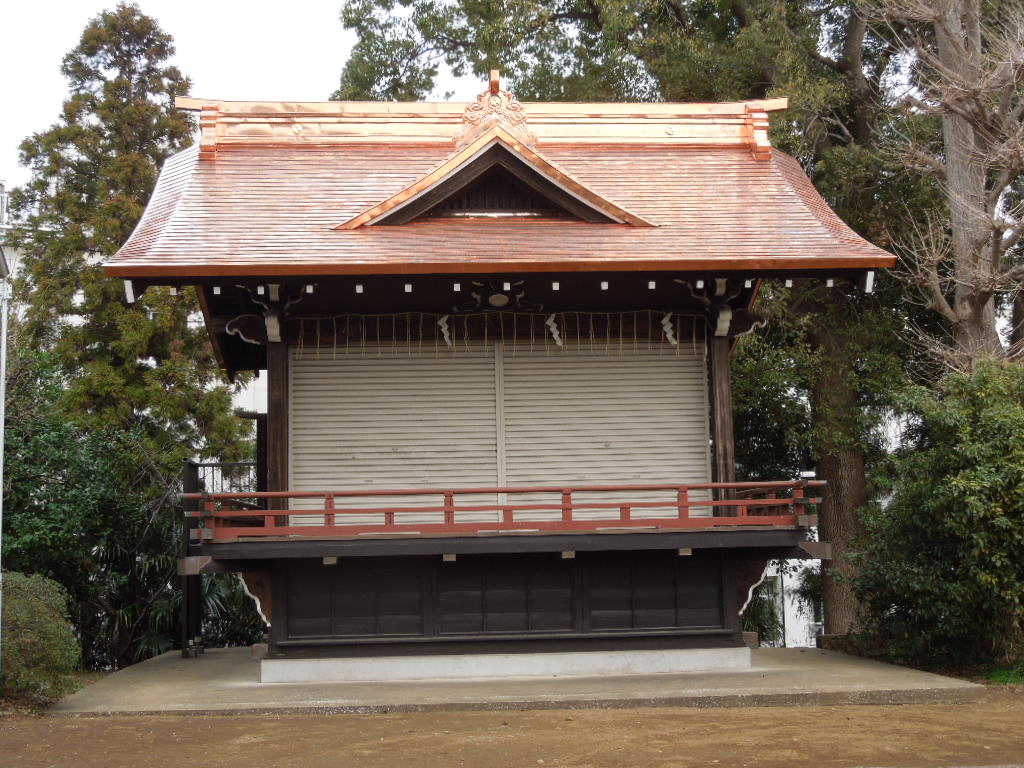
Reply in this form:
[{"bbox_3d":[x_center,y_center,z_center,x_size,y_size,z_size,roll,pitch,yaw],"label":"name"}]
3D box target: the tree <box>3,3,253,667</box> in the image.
[{"bbox_3d":[-5.780,-1.127,19.782,3.685,10.448,3.685,-1,-7,-4],"label":"tree"}]

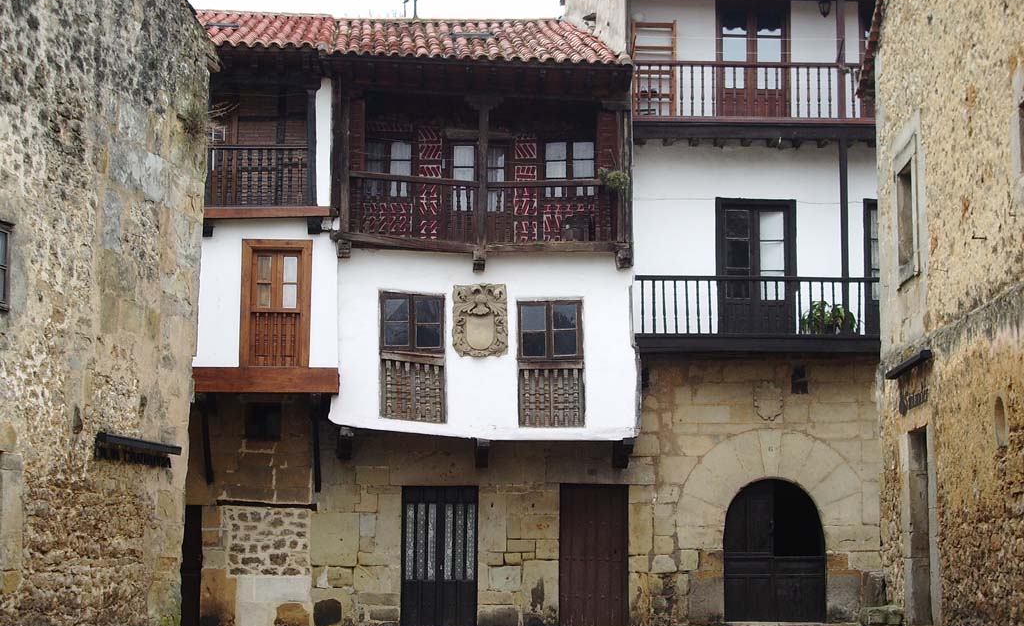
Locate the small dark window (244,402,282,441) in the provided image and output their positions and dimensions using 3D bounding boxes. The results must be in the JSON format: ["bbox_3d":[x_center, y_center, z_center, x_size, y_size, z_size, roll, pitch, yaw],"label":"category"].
[{"bbox_3d":[-3.705,1.629,27.427,0.568,0.598,0.150,0,-9,1],"label":"small dark window"}]

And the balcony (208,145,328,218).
[{"bbox_3d":[-3.643,-1.856,27.497,1.922,1.118,0.900,0,-9,1],"label":"balcony"}]

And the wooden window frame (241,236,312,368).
[{"bbox_3d":[-3.456,-0.133,26.942,1.072,1.900,0.150,0,-9,1],"label":"wooden window frame"}]

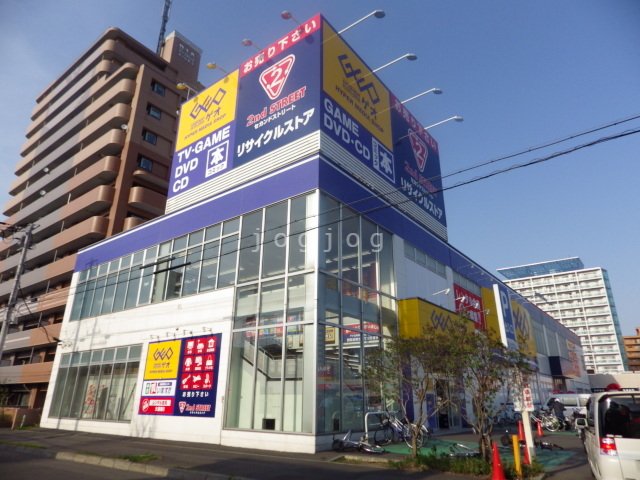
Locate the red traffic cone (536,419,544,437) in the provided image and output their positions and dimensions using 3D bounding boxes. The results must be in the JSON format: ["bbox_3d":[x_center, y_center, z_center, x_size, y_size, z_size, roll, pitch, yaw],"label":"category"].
[{"bbox_3d":[9.497,8.147,17.637,0.380,0.700,0.380,-10,-23,24],"label":"red traffic cone"}]

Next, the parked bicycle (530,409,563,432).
[{"bbox_3d":[11.265,9.159,20.666,1.750,1.050,0.560,-14,-25,34],"label":"parked bicycle"}]

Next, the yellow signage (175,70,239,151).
[{"bbox_3d":[-6.125,-6.871,21.913,4.850,3.100,0.200,-15,-25,35],"label":"yellow signage"}]

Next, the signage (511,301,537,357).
[{"bbox_3d":[18.621,8.251,37.074,0.250,4.200,6.500,-15,-25,35],"label":"signage"}]

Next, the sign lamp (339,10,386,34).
[{"bbox_3d":[1.859,-9.881,18.666,2.350,0.380,0.450,-15,-25,35],"label":"sign lamp"}]

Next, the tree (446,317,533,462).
[{"bbox_3d":[5.072,4.325,12.169,2.600,4.050,2.500,-8,-22,20],"label":"tree"}]

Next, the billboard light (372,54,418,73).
[{"bbox_3d":[4.026,-9.623,22.064,2.650,0.450,0.550,-15,-26,35],"label":"billboard light"}]

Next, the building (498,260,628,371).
[{"bbox_3d":[83.476,31.993,143.098,34.500,45.000,18.000,-14,-25,34],"label":"building"}]

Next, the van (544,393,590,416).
[{"bbox_3d":[17.103,11.053,26.600,4.600,1.950,1.700,-15,-25,35],"label":"van"}]

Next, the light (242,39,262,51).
[{"bbox_3d":[-3.183,-9.310,19.735,0.450,0.380,1.000,-15,-25,35],"label":"light"}]

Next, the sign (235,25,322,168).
[{"bbox_3d":[-2.067,-7.008,19.577,5.350,6.450,0.250,-14,-25,34],"label":"sign"}]

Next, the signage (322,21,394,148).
[{"bbox_3d":[2.038,-7.338,20.096,0.200,3.900,6.100,-15,-25,35],"label":"signage"}]

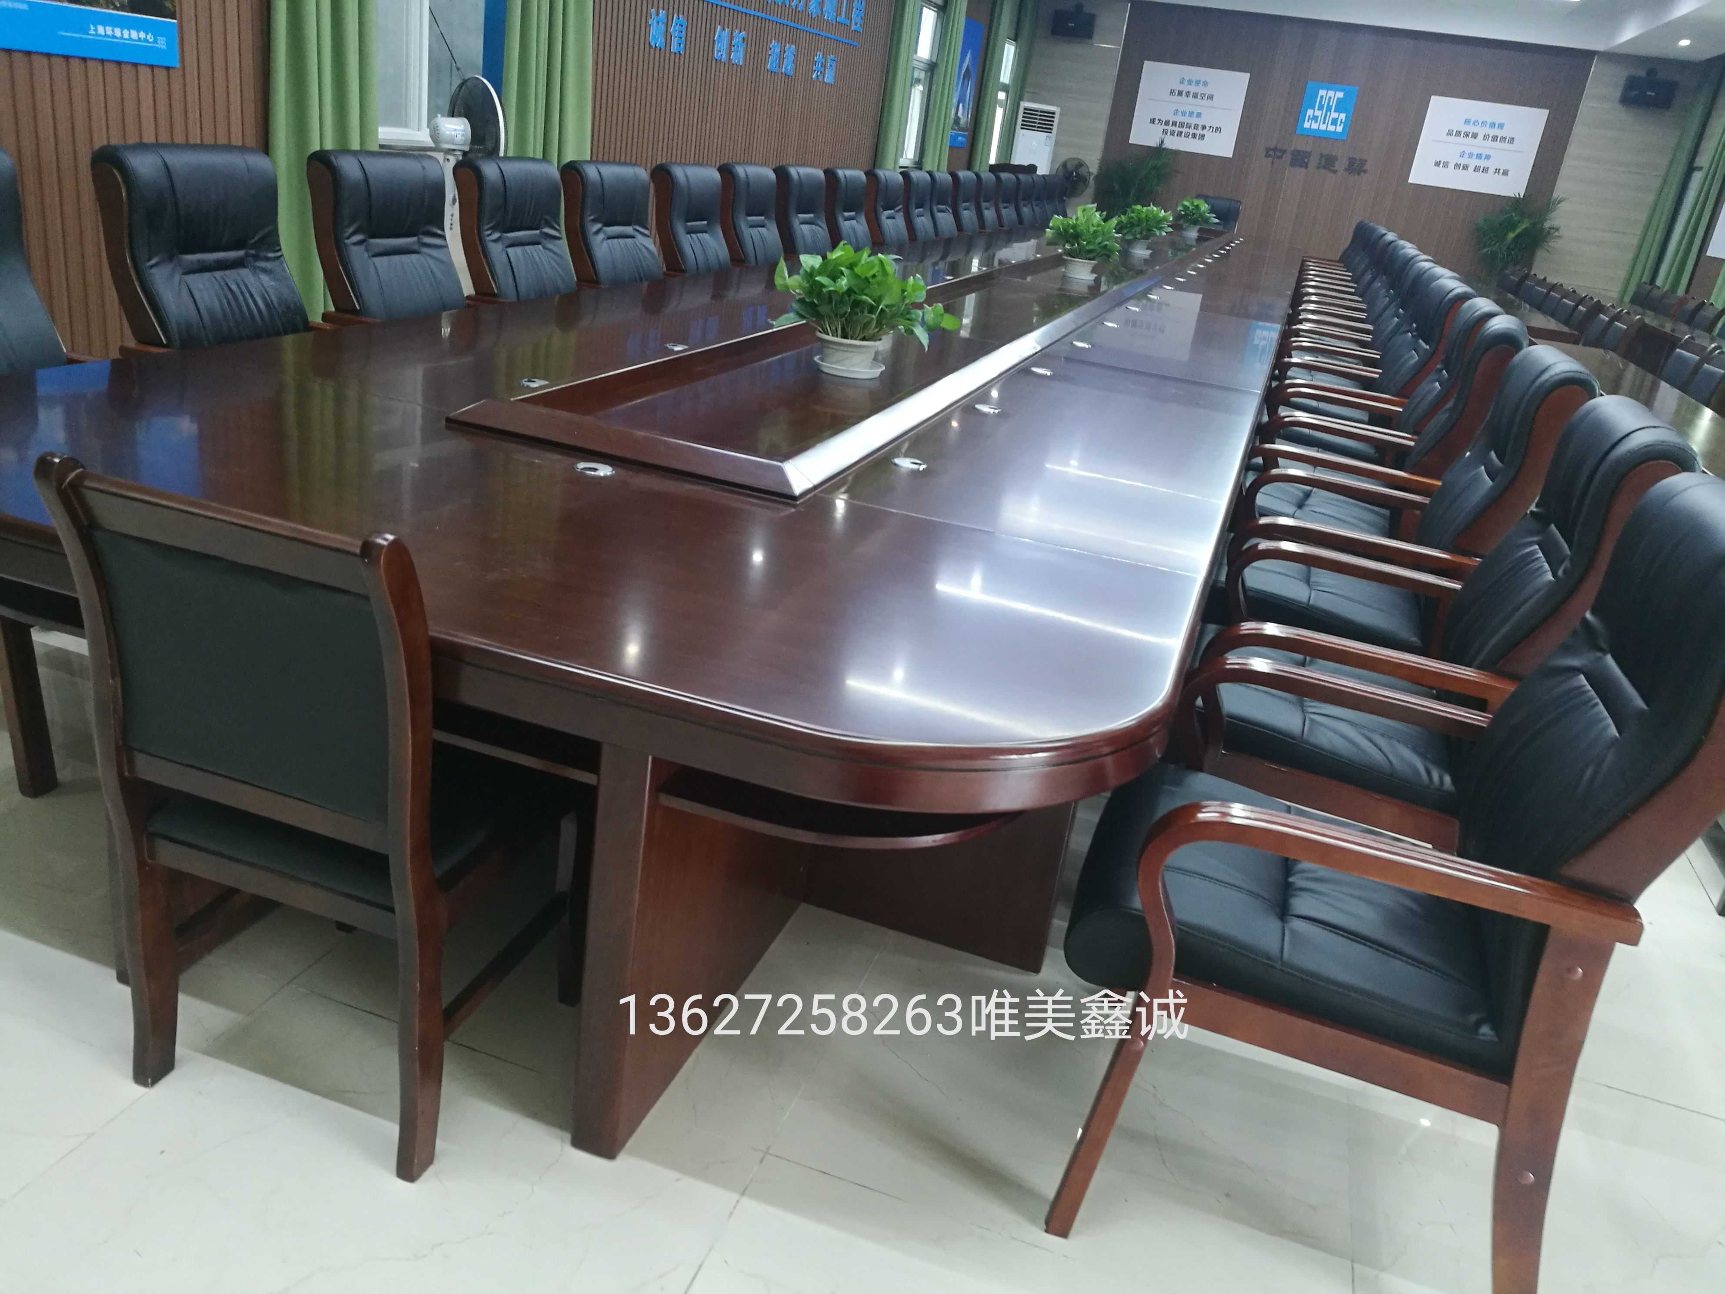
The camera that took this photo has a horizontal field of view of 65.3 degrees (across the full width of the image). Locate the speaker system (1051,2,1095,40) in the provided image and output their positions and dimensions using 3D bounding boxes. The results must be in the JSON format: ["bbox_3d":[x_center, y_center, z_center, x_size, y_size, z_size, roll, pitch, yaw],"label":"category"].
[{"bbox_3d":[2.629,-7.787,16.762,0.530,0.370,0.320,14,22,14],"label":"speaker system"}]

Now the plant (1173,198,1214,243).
[{"bbox_3d":[3.092,-3.970,12.430,0.380,0.340,0.370,14,22,14],"label":"plant"}]

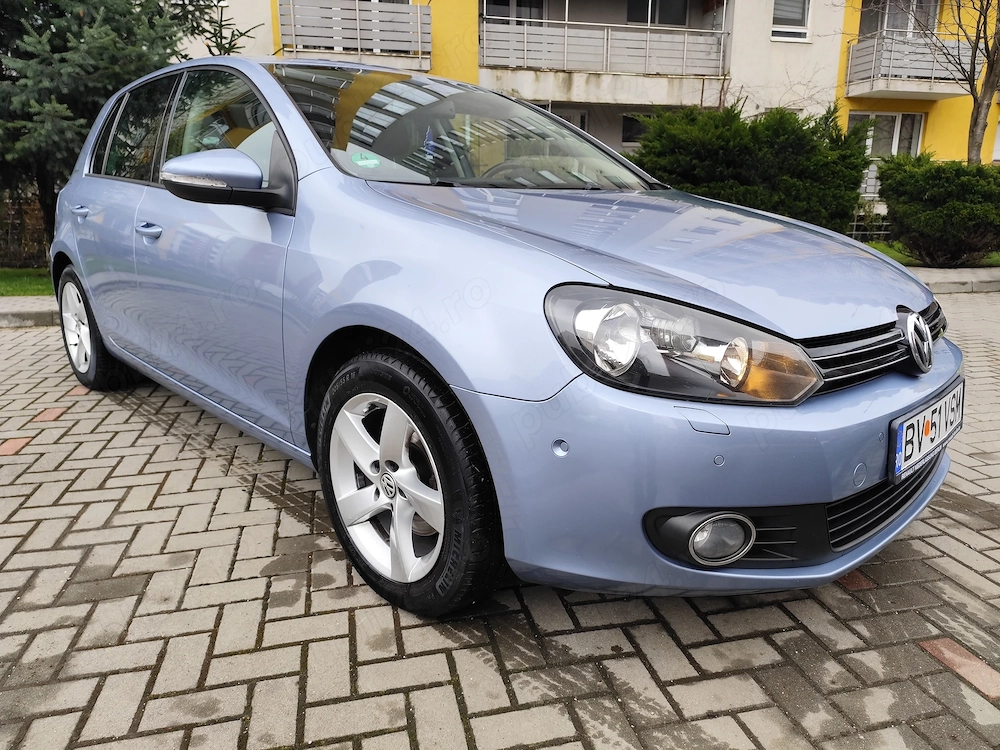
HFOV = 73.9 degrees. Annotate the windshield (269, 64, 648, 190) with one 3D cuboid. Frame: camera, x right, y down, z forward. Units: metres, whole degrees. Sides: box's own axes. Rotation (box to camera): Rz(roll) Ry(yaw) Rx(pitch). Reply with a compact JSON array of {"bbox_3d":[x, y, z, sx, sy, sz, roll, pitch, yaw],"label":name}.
[{"bbox_3d":[-0.100,-0.857,2.352,1.420,0.140,0.900,-13,48,-44],"label":"windshield"}]

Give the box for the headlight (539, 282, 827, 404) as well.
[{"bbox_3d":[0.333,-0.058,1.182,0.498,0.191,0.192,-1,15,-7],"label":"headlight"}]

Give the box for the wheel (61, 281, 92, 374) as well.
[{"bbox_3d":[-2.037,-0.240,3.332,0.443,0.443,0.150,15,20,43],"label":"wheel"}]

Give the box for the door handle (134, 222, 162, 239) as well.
[{"bbox_3d":[-1.219,-0.498,2.285,0.215,0.058,0.050,15,20,43],"label":"door handle"}]

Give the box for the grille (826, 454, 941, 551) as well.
[{"bbox_3d":[0.936,0.240,1.559,0.090,0.150,0.780,15,20,43],"label":"grille"}]

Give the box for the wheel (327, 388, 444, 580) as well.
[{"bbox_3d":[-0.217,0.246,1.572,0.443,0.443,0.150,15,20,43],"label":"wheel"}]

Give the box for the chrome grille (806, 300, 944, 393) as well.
[{"bbox_3d":[0.916,-0.087,1.500,0.110,0.155,0.950,15,20,43],"label":"chrome grille"}]

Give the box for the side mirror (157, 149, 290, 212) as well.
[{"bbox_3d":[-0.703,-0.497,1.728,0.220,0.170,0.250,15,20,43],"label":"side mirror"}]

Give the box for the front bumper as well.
[{"bbox_3d":[0.750,0.111,1.719,0.620,0.470,1.760,15,20,43],"label":"front bumper"}]

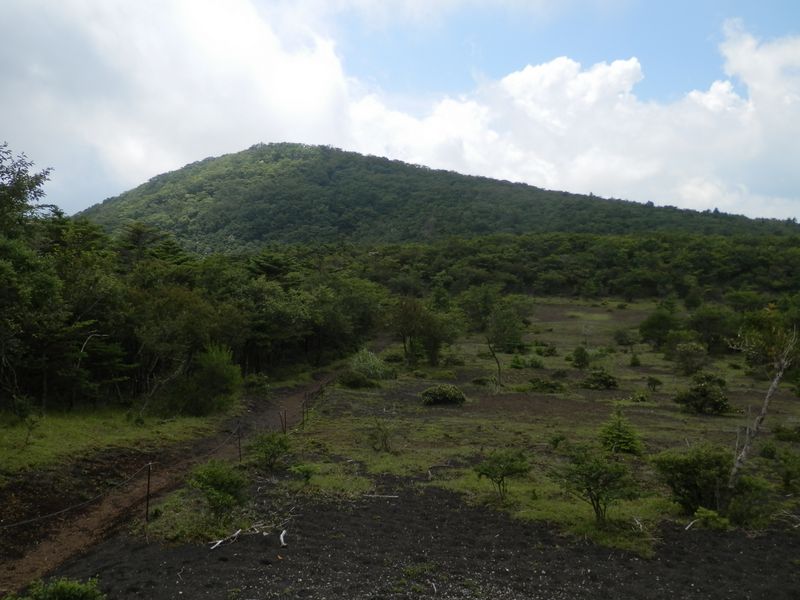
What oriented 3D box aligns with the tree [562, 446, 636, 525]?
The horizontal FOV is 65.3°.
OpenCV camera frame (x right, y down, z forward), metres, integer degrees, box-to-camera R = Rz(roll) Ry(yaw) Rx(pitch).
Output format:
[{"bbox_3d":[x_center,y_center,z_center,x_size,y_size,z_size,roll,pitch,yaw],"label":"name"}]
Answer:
[{"bbox_3d":[3.229,3.002,10.100,1.174,1.225,1.080,0,3,0],"label":"tree"}]

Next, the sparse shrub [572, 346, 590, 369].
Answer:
[{"bbox_3d":[12.653,4.008,43.500,1.230,1.488,1.131,0,3,0],"label":"sparse shrub"}]

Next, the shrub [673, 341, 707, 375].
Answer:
[{"bbox_3d":[19.153,3.844,41.000,2.189,2.039,2.014,0,3,0],"label":"shrub"}]

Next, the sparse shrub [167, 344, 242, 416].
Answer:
[{"bbox_3d":[-8.459,3.483,27.000,3.223,3.022,2.965,0,3,0],"label":"sparse shrub"}]

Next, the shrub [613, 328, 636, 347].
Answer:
[{"bbox_3d":[20.147,3.365,56.000,2.111,1.567,1.942,0,3,0],"label":"shrub"}]

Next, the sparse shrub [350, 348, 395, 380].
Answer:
[{"bbox_3d":[-1.675,3.928,38.000,2.626,1.890,2.416,0,3,0],"label":"sparse shrub"}]

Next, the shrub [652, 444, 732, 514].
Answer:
[{"bbox_3d":[5.016,3.078,10.700,1.344,1.164,1.237,0,3,0],"label":"shrub"}]

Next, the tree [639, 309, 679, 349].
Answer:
[{"bbox_3d":[22.784,2.512,55.000,3.455,3.420,3.179,0,3,0],"label":"tree"}]

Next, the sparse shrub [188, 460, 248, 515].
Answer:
[{"bbox_3d":[-3.025,3.125,10.400,0.980,0.873,0.902,0,3,0],"label":"sparse shrub"}]

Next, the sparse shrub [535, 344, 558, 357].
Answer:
[{"bbox_3d":[11.504,3.966,49.000,1.847,0.914,1.699,0,3,0],"label":"sparse shrub"}]

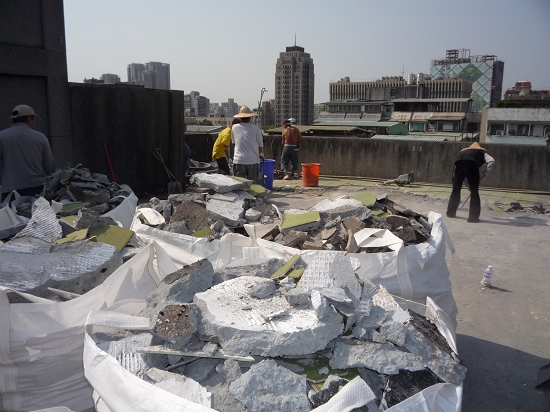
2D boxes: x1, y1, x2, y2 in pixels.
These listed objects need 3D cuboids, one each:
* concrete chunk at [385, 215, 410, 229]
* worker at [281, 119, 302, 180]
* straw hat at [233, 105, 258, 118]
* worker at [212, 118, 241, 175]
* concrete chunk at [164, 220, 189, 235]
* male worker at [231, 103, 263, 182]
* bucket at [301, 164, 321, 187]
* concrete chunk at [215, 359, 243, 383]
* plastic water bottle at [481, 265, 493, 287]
[{"bbox_3d":[0.771,0.098,3.000,0.155,0.080,0.120,0,10,0],"label":"concrete chunk"},{"bbox_3d":[0.442,-1.486,12.600,0.550,1.630,0.420,-2,11,-12],"label":"worker"},{"bbox_3d":[-0.484,-1.558,7.900,0.410,0.180,0.410,0,10,0],"label":"straw hat"},{"bbox_3d":[-0.897,-0.806,8.994,0.520,1.600,0.500,-3,10,-15],"label":"worker"},{"bbox_3d":[-0.624,0.139,3.020,0.140,0.085,0.100,1,11,0],"label":"concrete chunk"},{"bbox_3d":[-0.407,-0.569,7.056,0.540,1.801,0.450,-1,10,-8],"label":"male worker"},{"bbox_3d":[0.878,-0.779,11.944,0.475,0.545,0.475,1,10,0],"label":"bucket"},{"bbox_3d":[-0.143,0.507,1.470,0.080,0.065,0.070,1,11,0],"label":"concrete chunk"},{"bbox_3d":[2.101,0.679,4.698,0.068,0.215,0.068,4,9,-1],"label":"plastic water bottle"}]

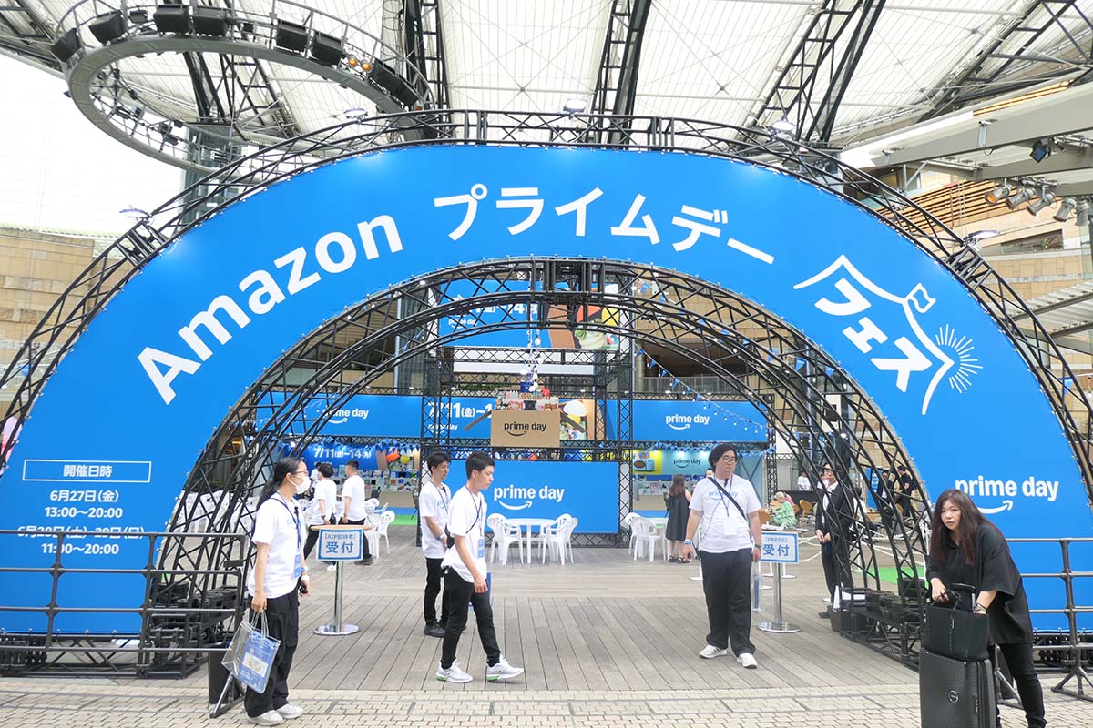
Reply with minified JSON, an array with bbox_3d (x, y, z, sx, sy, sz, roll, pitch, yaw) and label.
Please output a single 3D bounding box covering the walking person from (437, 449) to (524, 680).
[{"bbox_3d":[-0.505,1.542,5.634,0.620,1.700,0.480,-1,-9,8],"label":"walking person"}]

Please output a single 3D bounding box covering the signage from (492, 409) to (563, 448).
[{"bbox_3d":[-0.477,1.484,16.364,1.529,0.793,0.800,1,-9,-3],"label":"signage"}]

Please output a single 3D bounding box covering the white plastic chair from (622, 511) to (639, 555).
[{"bbox_3d":[1.837,3.306,14.060,0.540,0.810,0.540,3,-9,-15],"label":"white plastic chair"}]

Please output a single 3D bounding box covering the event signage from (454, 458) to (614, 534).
[{"bbox_3d":[-0.344,2.901,15.884,3.867,1.548,0.060,1,-9,-3],"label":"event signage"}]

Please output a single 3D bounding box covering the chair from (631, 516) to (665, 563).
[{"bbox_3d":[1.852,3.201,13.342,0.540,0.800,0.540,-7,-12,41],"label":"chair"}]

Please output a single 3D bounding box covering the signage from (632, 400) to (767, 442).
[{"bbox_3d":[5.461,2.128,26.599,5.291,1.441,0.060,1,-9,-3],"label":"signage"}]

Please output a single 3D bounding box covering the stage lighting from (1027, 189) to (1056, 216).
[{"bbox_3d":[8.697,-2.848,12.800,0.220,0.230,0.440,10,-47,-48],"label":"stage lighting"}]

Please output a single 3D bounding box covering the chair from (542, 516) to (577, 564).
[{"bbox_3d":[0.228,3.085,12.735,0.540,0.810,0.540,-4,-10,26],"label":"chair"}]

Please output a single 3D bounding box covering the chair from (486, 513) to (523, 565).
[{"bbox_3d":[-0.714,3.061,12.680,0.540,0.820,0.540,7,-11,-35],"label":"chair"}]

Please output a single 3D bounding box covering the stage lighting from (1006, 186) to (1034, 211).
[{"bbox_3d":[8.313,-2.936,12.800,0.440,0.230,0.220,-34,-24,24],"label":"stage lighting"}]

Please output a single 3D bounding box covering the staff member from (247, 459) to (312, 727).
[{"bbox_3d":[-1.697,1.423,4.712,0.380,1.630,0.460,1,-9,-1],"label":"staff member"}]

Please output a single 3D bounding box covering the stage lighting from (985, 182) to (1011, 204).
[{"bbox_3d":[7.945,-3.000,12.800,0.440,0.230,0.220,-33,-11,1],"label":"stage lighting"}]

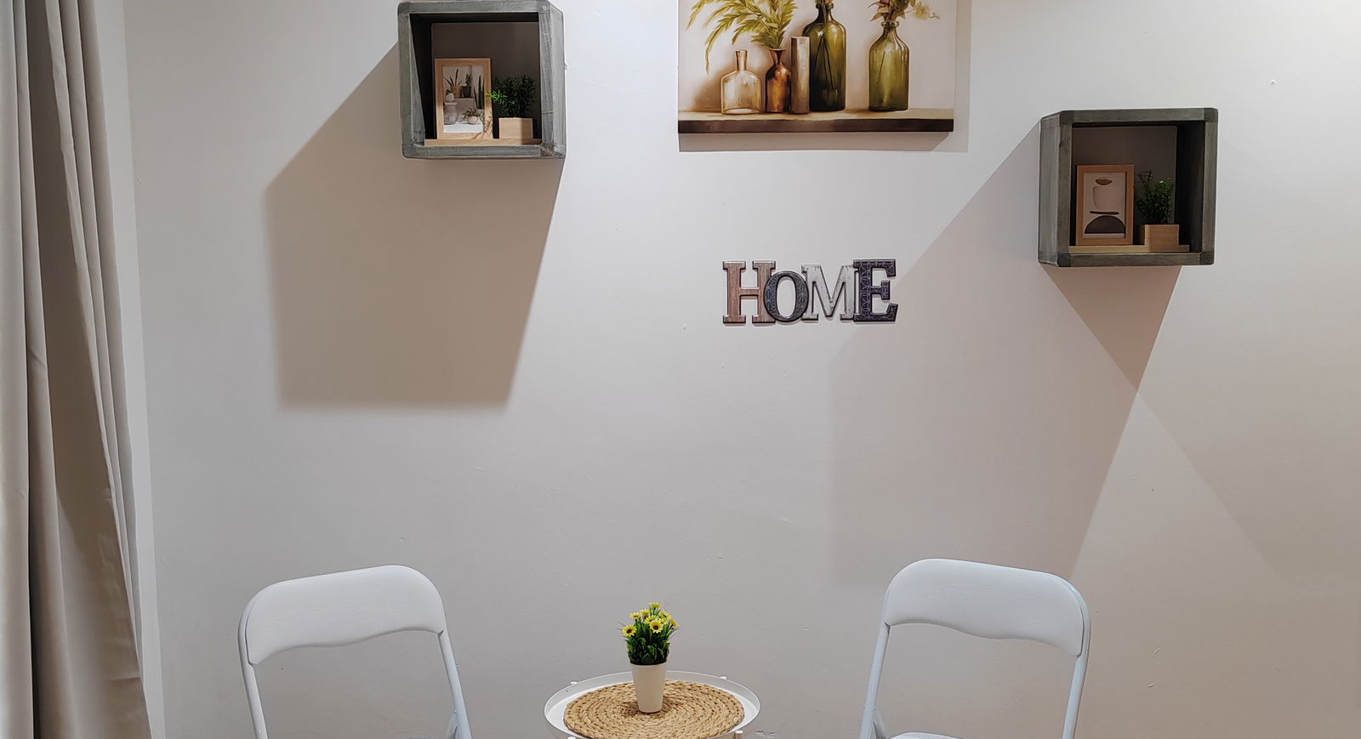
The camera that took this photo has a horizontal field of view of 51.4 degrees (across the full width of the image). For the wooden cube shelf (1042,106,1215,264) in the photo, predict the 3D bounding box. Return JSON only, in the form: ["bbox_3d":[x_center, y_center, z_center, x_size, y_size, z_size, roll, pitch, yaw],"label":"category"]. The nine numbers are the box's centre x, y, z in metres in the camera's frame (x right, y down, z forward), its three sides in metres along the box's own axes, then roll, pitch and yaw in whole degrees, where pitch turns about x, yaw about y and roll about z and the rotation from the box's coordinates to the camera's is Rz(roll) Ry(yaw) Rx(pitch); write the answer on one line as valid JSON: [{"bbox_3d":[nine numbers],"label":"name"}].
[{"bbox_3d":[0.935,-0.379,2.975,0.316,0.316,0.190,-1,7,3],"label":"wooden cube shelf"}]

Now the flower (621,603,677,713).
[{"bbox_3d":[-0.064,0.602,2.962,0.105,0.231,0.100,-1,7,3],"label":"flower"}]

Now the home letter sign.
[{"bbox_3d":[0.285,-0.171,3.117,0.383,0.140,0.018,0,6,3],"label":"home letter sign"}]

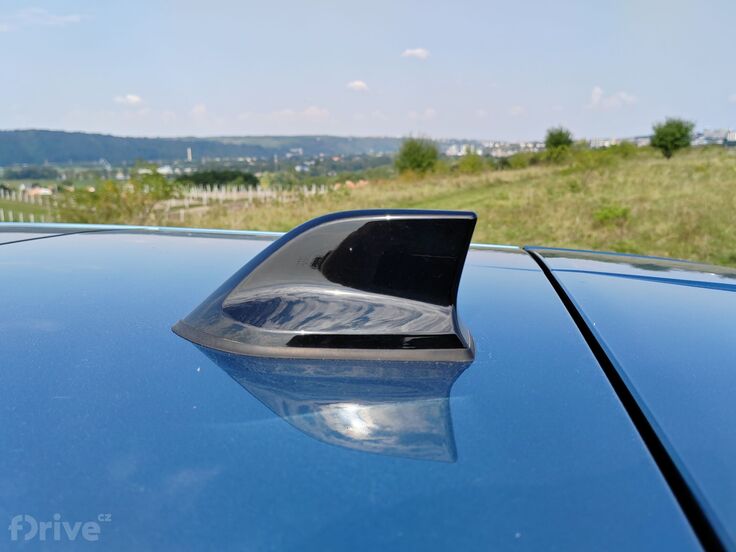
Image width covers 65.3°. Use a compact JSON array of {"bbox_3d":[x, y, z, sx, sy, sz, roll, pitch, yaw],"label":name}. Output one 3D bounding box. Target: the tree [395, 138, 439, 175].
[{"bbox_3d":[4.900,-12.073,58.000,4.445,3.637,4.300,0,12,0],"label":"tree"}]

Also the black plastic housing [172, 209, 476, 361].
[{"bbox_3d":[-0.027,-0.003,0.307,0.165,0.070,0.065,3,12,6],"label":"black plastic housing"}]

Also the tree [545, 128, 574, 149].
[{"bbox_3d":[26.685,-19.091,80.000,4.180,3.484,4.000,0,12,0],"label":"tree"}]

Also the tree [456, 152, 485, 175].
[{"bbox_3d":[10.712,-11.862,60.000,2.926,2.508,2.800,0,12,0],"label":"tree"}]

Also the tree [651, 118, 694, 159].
[{"bbox_3d":[30.233,-13.652,57.000,4.369,3.971,4.200,0,12,0],"label":"tree"}]

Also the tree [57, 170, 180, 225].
[{"bbox_3d":[-15.211,-4.603,35.000,7.560,3.658,5.000,0,12,0],"label":"tree"}]

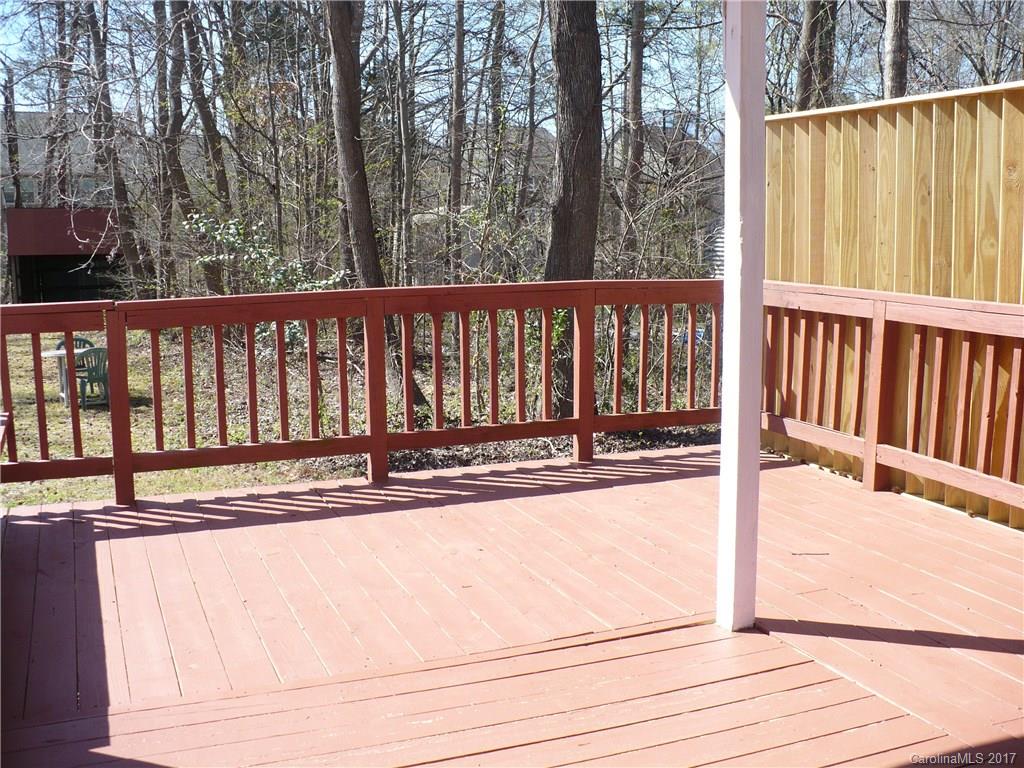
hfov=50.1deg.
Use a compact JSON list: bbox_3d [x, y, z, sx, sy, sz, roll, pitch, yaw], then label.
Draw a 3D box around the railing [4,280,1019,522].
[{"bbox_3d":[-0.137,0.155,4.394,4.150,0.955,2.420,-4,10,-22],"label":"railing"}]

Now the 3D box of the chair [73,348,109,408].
[{"bbox_3d":[-5.415,-0.097,14.162,0.560,0.800,0.560,-5,10,-26],"label":"chair"}]

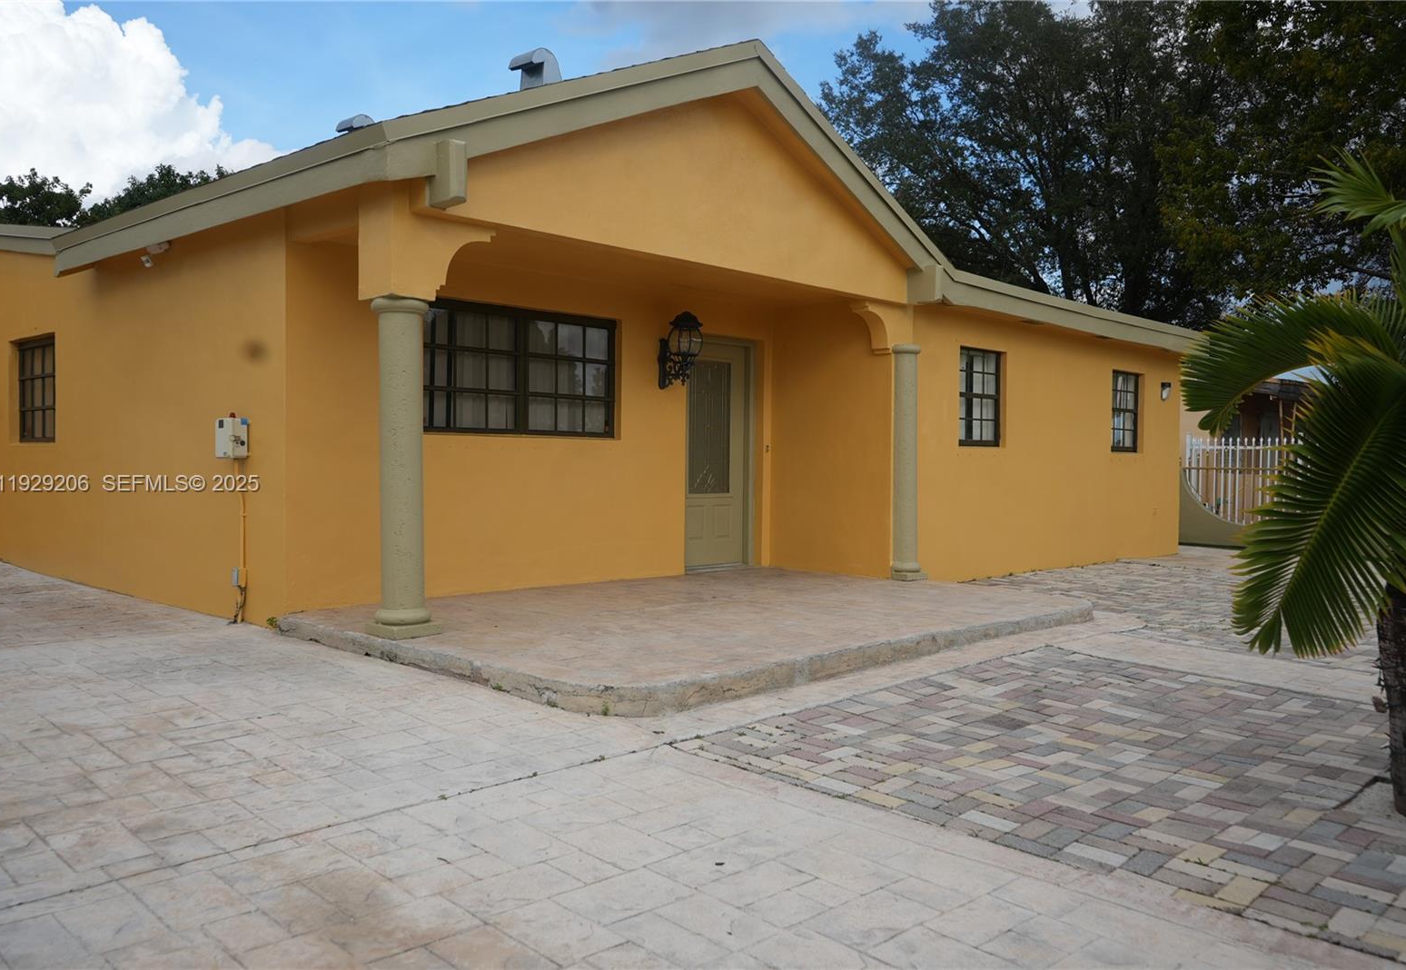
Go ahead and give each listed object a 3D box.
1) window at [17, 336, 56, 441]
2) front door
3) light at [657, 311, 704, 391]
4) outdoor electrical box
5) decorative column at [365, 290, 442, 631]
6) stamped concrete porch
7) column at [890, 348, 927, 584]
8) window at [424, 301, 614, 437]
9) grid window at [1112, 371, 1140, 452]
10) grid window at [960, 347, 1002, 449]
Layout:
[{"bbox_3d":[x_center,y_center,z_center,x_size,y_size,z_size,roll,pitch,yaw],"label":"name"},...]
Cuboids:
[{"bbox_3d":[-6.397,-0.905,10.954,1.390,1.015,0.082,2,2,44],"label":"window"},{"bbox_3d":[0.092,-0.273,10.433,0.067,2.046,0.917,2,2,44],"label":"front door"},{"bbox_3d":[-0.188,-1.138,9.567,0.407,0.647,0.278,2,2,44],"label":"light"},{"bbox_3d":[-3.209,-0.332,7.713,0.268,0.295,0.118,2,2,44],"label":"outdoor electrical box"},{"bbox_3d":[-1.700,-0.108,6.449,0.355,1.918,0.350,1,1,0],"label":"decorative column"},{"bbox_3d":[0.184,0.902,7.893,3.409,0.124,5.129,2,2,44],"label":"stamped concrete porch"},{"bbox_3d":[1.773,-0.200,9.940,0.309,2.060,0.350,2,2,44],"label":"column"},{"bbox_3d":[-1.441,-0.864,8.754,0.082,0.979,1.972,2,2,44],"label":"window"},{"bbox_3d":[4.979,-0.866,13.527,0.082,0.953,0.891,2,2,44],"label":"grid window"},{"bbox_3d":[2.659,-0.842,11.096,0.082,0.953,0.886,2,2,44],"label":"grid window"}]

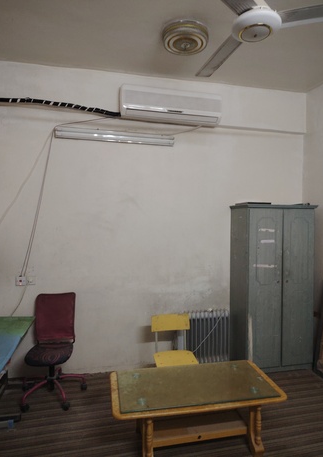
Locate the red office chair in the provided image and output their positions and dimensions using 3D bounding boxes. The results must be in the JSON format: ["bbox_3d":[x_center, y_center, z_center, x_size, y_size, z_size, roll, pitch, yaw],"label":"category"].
[{"bbox_3d":[-0.956,1.069,2.865,0.570,0.890,0.540,1,0,-12],"label":"red office chair"}]

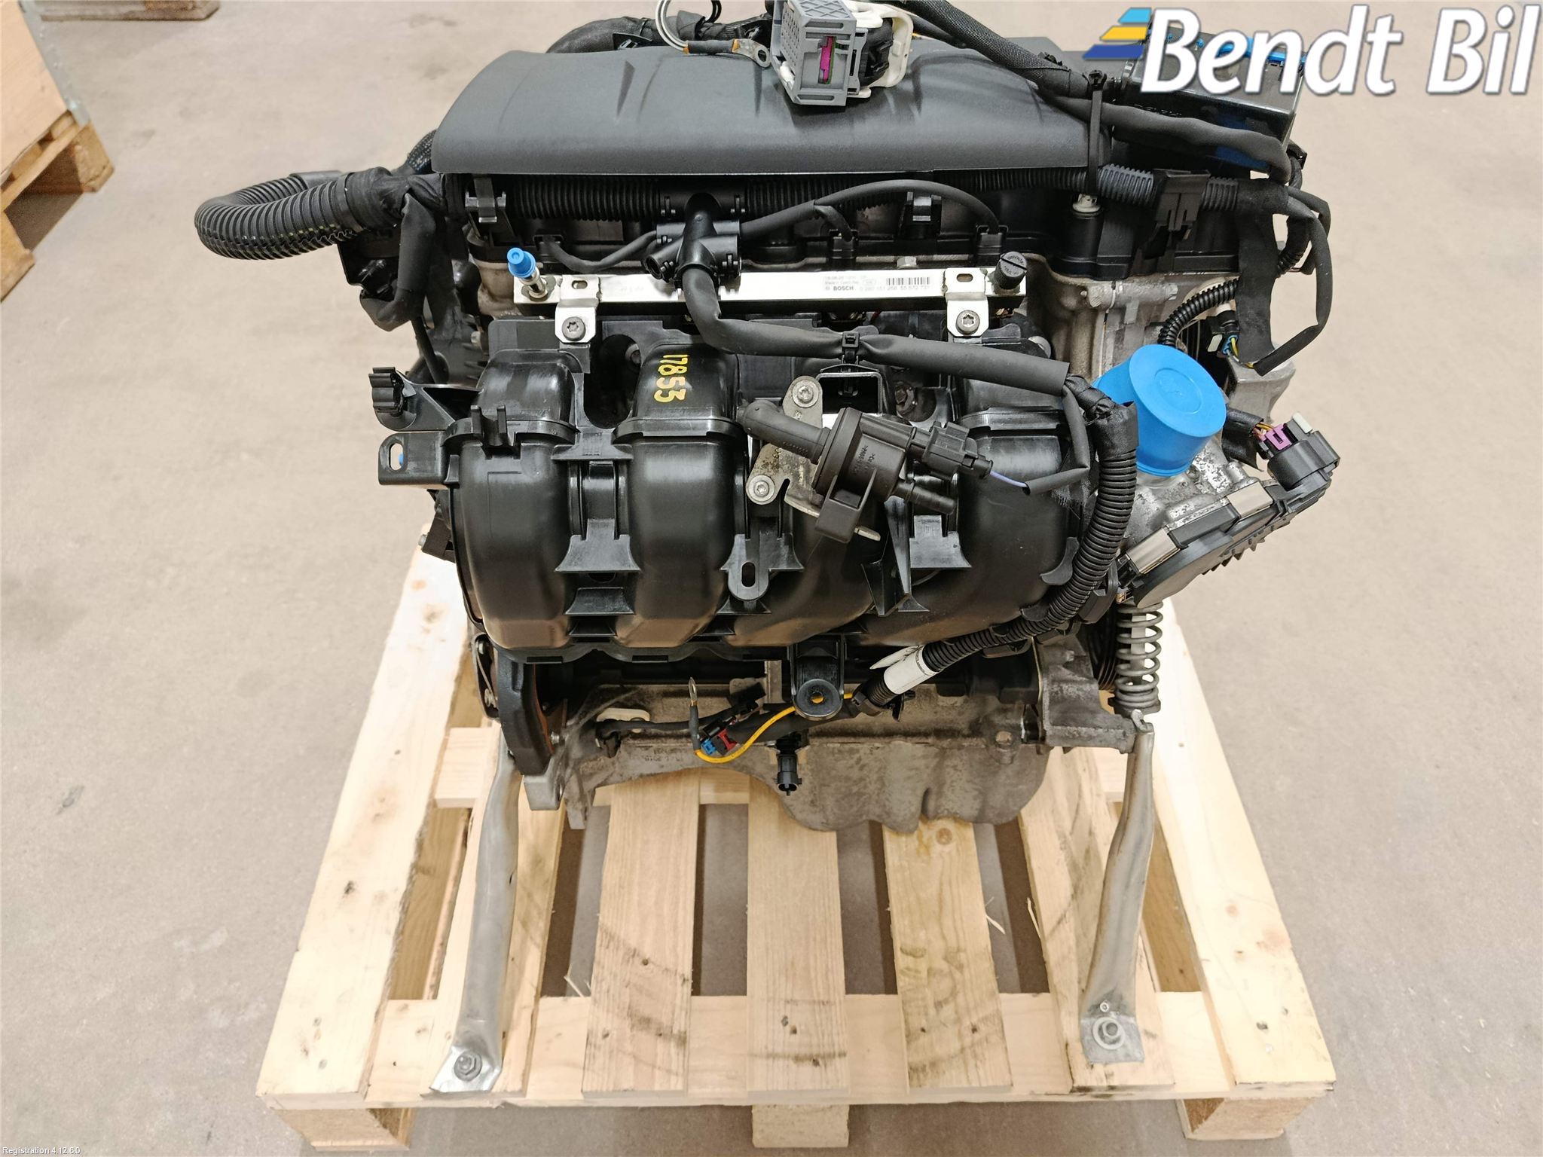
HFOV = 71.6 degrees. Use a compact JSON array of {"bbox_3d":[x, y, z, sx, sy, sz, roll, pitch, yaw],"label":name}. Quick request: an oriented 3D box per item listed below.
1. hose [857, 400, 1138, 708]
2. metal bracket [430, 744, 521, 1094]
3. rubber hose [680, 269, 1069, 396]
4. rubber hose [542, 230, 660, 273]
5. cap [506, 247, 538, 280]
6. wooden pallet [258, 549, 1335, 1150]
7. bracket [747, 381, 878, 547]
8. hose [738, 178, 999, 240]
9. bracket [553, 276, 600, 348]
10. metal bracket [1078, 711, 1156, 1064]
[{"bbox_3d":[0.115,0.012,0.583,0.121,0.243,0.066,-1,46,1],"label":"hose"},{"bbox_3d":[-0.215,0.244,0.803,0.044,0.273,0.038,5,3,0],"label":"metal bracket"},{"bbox_3d":[0.050,-0.132,0.550,0.201,0.045,0.083,-1,48,0],"label":"rubber hose"},{"bbox_3d":[-0.088,-0.172,0.553,0.066,0.018,0.028,-1,46,1],"label":"rubber hose"},{"bbox_3d":[-0.119,-0.151,0.511,0.013,0.015,0.013,-2,80,6],"label":"cap"},{"bbox_3d":[0.016,0.205,1.048,0.800,0.150,0.600,-1,48,0],"label":"wooden pallet"},{"bbox_3d":[0.027,-0.057,0.481,0.064,0.023,0.063,19,83,3],"label":"bracket"},{"bbox_3d":[0.051,-0.188,0.558,0.144,0.033,0.033,-1,46,1],"label":"hose"},{"bbox_3d":[-0.105,-0.145,0.577,0.022,0.010,0.042,-1,73,0],"label":"bracket"},{"bbox_3d":[0.262,0.231,0.790,0.047,0.275,0.041,0,16,0],"label":"metal bracket"}]

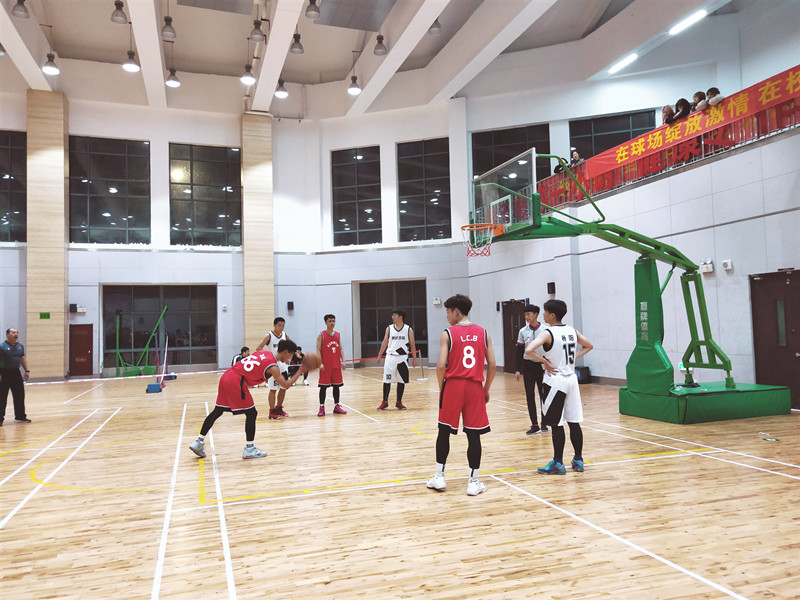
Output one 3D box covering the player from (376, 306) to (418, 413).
[{"bbox_3d":[-0.048,1.133,11.000,0.740,1.880,0.360,-2,-3,5],"label":"player"}]

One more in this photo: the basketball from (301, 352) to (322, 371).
[{"bbox_3d":[-1.144,0.803,7.510,0.243,0.243,0.243,-1,-3,0],"label":"basketball"}]

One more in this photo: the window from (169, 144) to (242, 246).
[{"bbox_3d":[-7.847,-4.274,23.689,2.950,4.150,0.150,0,-3,-16],"label":"window"}]

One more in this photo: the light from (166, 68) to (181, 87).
[{"bbox_3d":[-8.789,-8.652,22.422,0.460,0.570,0.460,0,-4,-19],"label":"light"}]

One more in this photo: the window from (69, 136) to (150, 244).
[{"bbox_3d":[-11.380,-4.263,22.649,3.000,4.180,0.150,0,-3,-16],"label":"window"}]

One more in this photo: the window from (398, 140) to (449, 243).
[{"bbox_3d":[1.028,-4.607,24.268,2.220,4.220,0.150,-2,-4,16],"label":"window"}]

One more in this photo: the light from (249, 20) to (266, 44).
[{"bbox_3d":[-4.728,-8.935,19.160,0.460,0.570,0.460,0,-4,-19],"label":"light"}]

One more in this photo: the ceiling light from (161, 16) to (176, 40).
[{"bbox_3d":[-7.547,-8.890,18.879,0.460,0.570,0.460,0,-4,-19],"label":"ceiling light"}]

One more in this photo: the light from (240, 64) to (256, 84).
[{"bbox_3d":[-5.851,-8.728,22.235,0.460,0.570,0.460,0,-4,-19],"label":"light"}]

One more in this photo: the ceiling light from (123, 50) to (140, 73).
[{"bbox_3d":[-8.922,-7.925,19.200,0.470,0.600,0.470,0,-3,-19],"label":"ceiling light"}]

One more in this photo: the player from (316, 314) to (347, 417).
[{"bbox_3d":[-1.291,1.180,10.697,0.550,1.820,0.380,0,-4,-24],"label":"player"}]

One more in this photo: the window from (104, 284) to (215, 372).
[{"bbox_3d":[-9.908,1.081,24.016,4.340,3.350,0.150,0,-4,-18],"label":"window"}]

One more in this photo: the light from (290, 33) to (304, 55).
[{"bbox_3d":[-3.371,-8.435,19.000,0.470,0.600,0.470,0,-3,-19],"label":"light"}]

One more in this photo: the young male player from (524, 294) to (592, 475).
[{"bbox_3d":[1.636,0.872,6.012,0.730,1.760,0.400,1,-4,-28],"label":"young male player"}]

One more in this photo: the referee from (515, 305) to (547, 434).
[{"bbox_3d":[1.915,0.990,8.350,0.520,1.800,0.360,-3,-4,27],"label":"referee"}]

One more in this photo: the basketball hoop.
[{"bbox_3d":[1.218,-0.911,8.850,0.540,0.480,0.460,0,-3,-19],"label":"basketball hoop"}]

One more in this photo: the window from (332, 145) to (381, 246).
[{"bbox_3d":[-1.828,-4.365,24.337,2.170,4.120,0.150,-2,-3,17],"label":"window"}]

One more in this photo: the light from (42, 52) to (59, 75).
[{"bbox_3d":[-12.723,-8.644,21.100,0.460,0.570,0.460,0,-4,-19],"label":"light"}]

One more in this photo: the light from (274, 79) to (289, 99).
[{"bbox_3d":[-4.368,-7.797,21.300,0.470,0.600,0.470,0,-3,-19],"label":"light"}]

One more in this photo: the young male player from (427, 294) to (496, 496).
[{"bbox_3d":[0.565,0.883,5.400,0.590,1.790,0.420,-1,-3,-12],"label":"young male player"}]

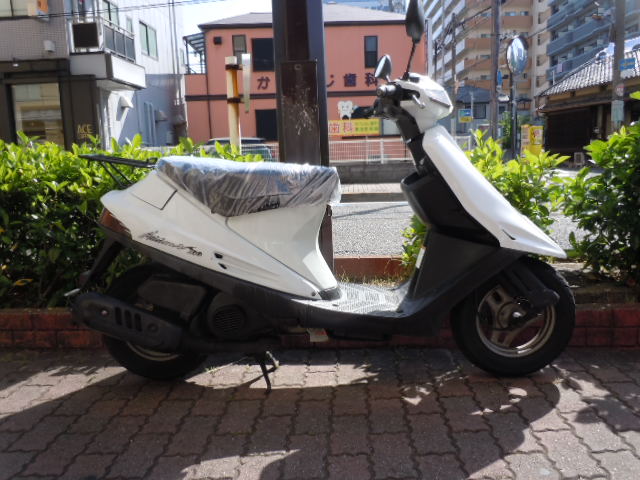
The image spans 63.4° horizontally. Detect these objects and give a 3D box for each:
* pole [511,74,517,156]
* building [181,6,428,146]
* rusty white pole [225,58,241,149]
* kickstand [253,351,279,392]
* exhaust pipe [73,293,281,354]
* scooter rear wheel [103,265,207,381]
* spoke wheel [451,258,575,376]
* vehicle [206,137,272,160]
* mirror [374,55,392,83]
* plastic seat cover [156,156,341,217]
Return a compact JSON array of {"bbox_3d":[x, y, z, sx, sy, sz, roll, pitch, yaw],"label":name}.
[{"bbox_3d":[3.643,-2.167,9.768,0.085,2.600,0.085,-2,9,4],"label":"pole"},{"bbox_3d":[-0.719,-6.116,21.974,8.700,7.000,8.400,-3,9,-4],"label":"building"},{"bbox_3d":[-0.466,-0.388,3.013,0.075,1.300,0.075,-2,9,4],"label":"rusty white pole"},{"bbox_3d":[-0.183,0.430,1.818,0.090,0.125,0.210,-2,9,4],"label":"kickstand"},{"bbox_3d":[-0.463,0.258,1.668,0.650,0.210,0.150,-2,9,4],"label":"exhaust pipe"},{"bbox_3d":[-0.566,0.282,1.815,0.420,0.420,0.095,-2,9,4],"label":"scooter rear wheel"},{"bbox_3d":[0.644,0.256,1.732,0.420,0.420,0.095,-2,9,4],"label":"spoke wheel"},{"bbox_3d":[-2.164,-2.228,15.191,1.720,1.450,4.100,-3,9,-4],"label":"vehicle"},{"bbox_3d":[0.241,-0.653,1.972,0.045,0.105,0.110,20,4,-13],"label":"mirror"},{"bbox_3d":[-0.236,-0.187,1.710,0.610,0.200,0.280,-2,9,4],"label":"plastic seat cover"}]

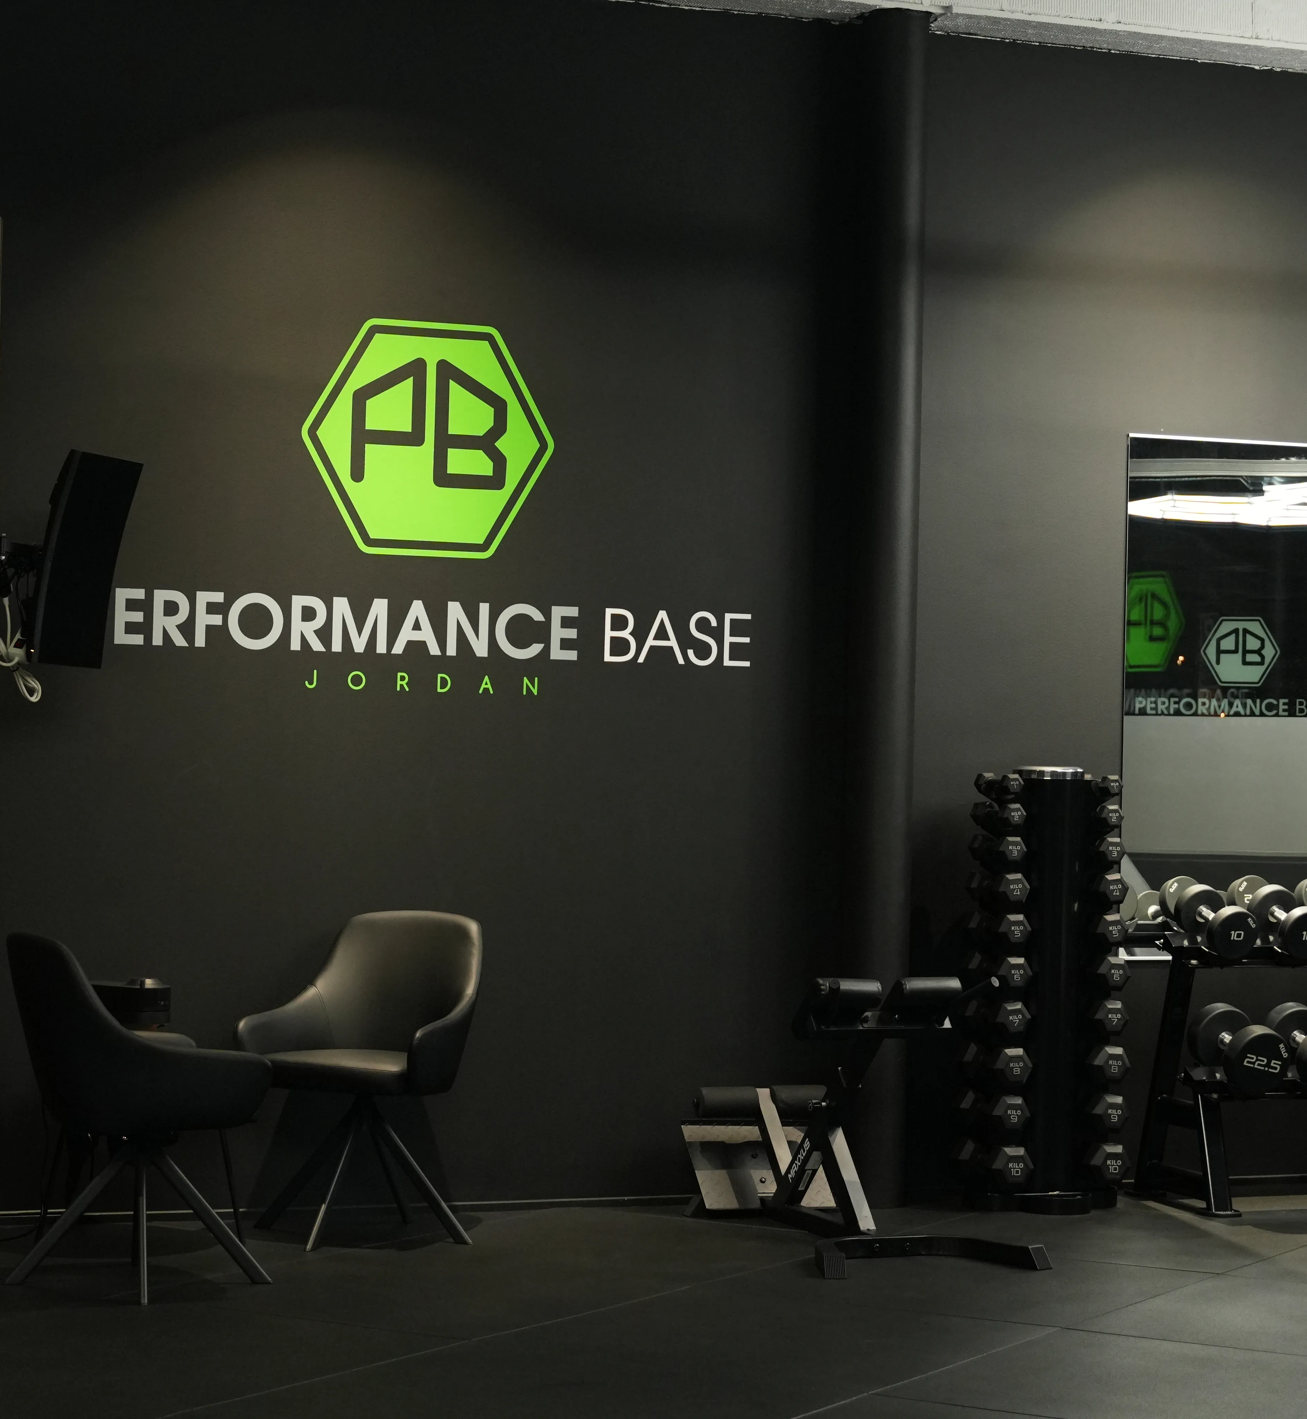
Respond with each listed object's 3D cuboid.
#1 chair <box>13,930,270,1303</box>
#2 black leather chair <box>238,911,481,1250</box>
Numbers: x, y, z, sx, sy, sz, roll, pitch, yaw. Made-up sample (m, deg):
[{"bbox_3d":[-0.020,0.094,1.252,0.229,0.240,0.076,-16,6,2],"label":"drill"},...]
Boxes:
[{"bbox_3d":[-1.233,0.968,8.279,0.588,0.833,0.573,1,0,-29],"label":"chair"},{"bbox_3d":[-0.765,0.981,9.111,0.573,0.833,0.588,1,0,23],"label":"black leather chair"}]

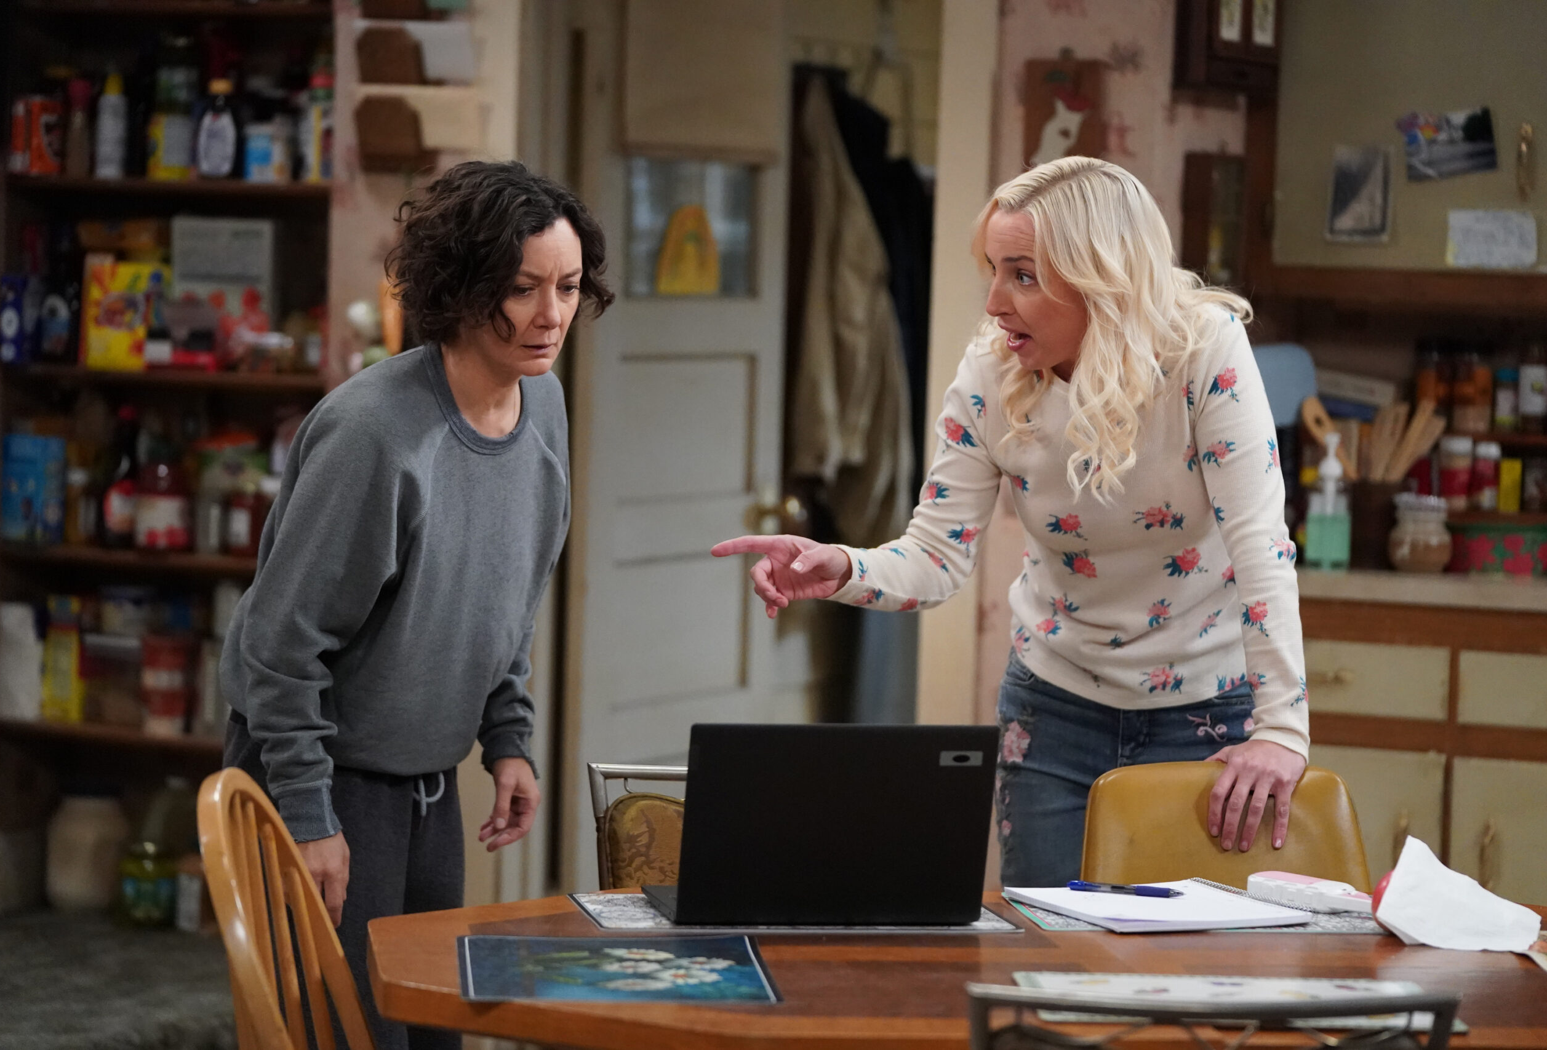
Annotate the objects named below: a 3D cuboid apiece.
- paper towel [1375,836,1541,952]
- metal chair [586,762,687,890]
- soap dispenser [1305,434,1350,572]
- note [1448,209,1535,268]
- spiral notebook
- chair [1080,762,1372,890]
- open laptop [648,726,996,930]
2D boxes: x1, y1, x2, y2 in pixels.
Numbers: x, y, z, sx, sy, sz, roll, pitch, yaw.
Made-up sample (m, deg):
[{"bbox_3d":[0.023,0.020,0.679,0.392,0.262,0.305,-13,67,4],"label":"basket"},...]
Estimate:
[{"bbox_3d":[0.732,0.392,5.073,0.175,0.110,0.120,2,4,8],"label":"paper towel"},{"bbox_3d":[-0.048,0.728,5.473,0.430,0.840,0.520,2,4,6],"label":"metal chair"},{"bbox_3d":[0.879,-0.037,7.500,0.070,0.220,0.055,3,4,12],"label":"soap dispenser"},{"bbox_3d":[1.140,-0.454,7.500,0.148,0.093,0.004,3,4,21],"label":"note"},{"bbox_3d":[0.423,0.421,5.222,0.235,0.015,0.271,0,4,-23],"label":"spiral notebook"},{"bbox_3d":[0.599,0.734,5.642,0.440,0.850,0.530,1,4,-14],"label":"chair"},{"bbox_3d":[0.048,0.311,5.113,0.331,0.222,0.296,1,4,-10],"label":"open laptop"}]

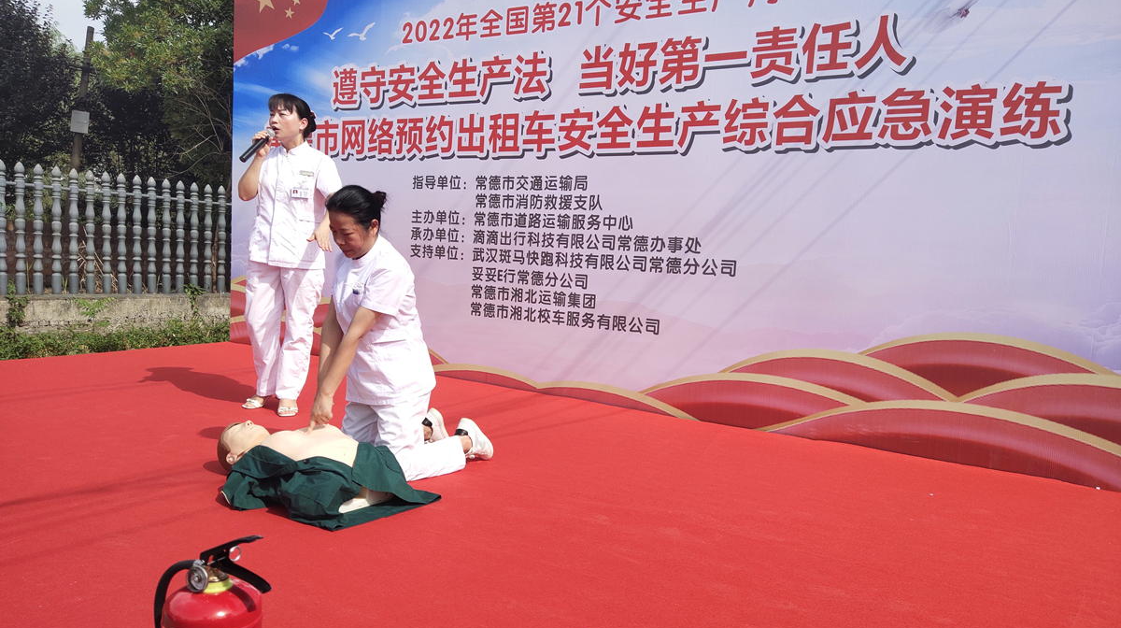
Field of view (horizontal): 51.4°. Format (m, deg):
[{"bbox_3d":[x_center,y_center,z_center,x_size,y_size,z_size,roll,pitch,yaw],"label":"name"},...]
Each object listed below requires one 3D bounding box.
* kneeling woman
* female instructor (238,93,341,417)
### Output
[{"bbox_3d":[-0.660,0.049,4.850,0.530,1.120,0.820,6,5,42],"label":"kneeling woman"},{"bbox_3d":[-1.394,-0.299,5.970,0.490,1.620,0.370,4,4,22],"label":"female instructor"}]

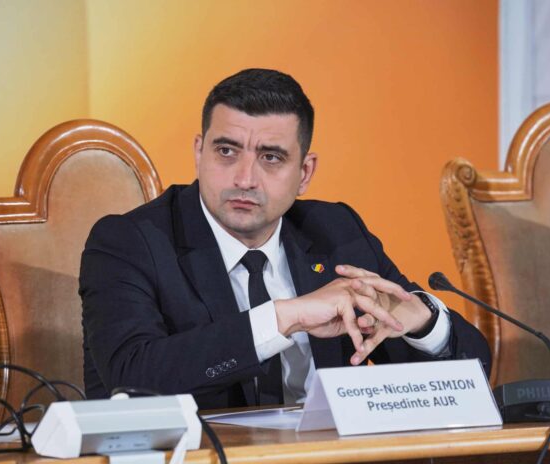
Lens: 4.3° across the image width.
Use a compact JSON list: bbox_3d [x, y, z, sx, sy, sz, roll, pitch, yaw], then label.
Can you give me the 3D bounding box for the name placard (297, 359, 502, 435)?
[{"bbox_3d":[0.176,0.233,10.418,0.295,0.091,0.100,-3,4,-38],"label":"name placard"}]

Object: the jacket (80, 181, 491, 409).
[{"bbox_3d":[0.000,0.238,10.879,0.640,0.620,0.480,-2,4,-28],"label":"jacket"}]

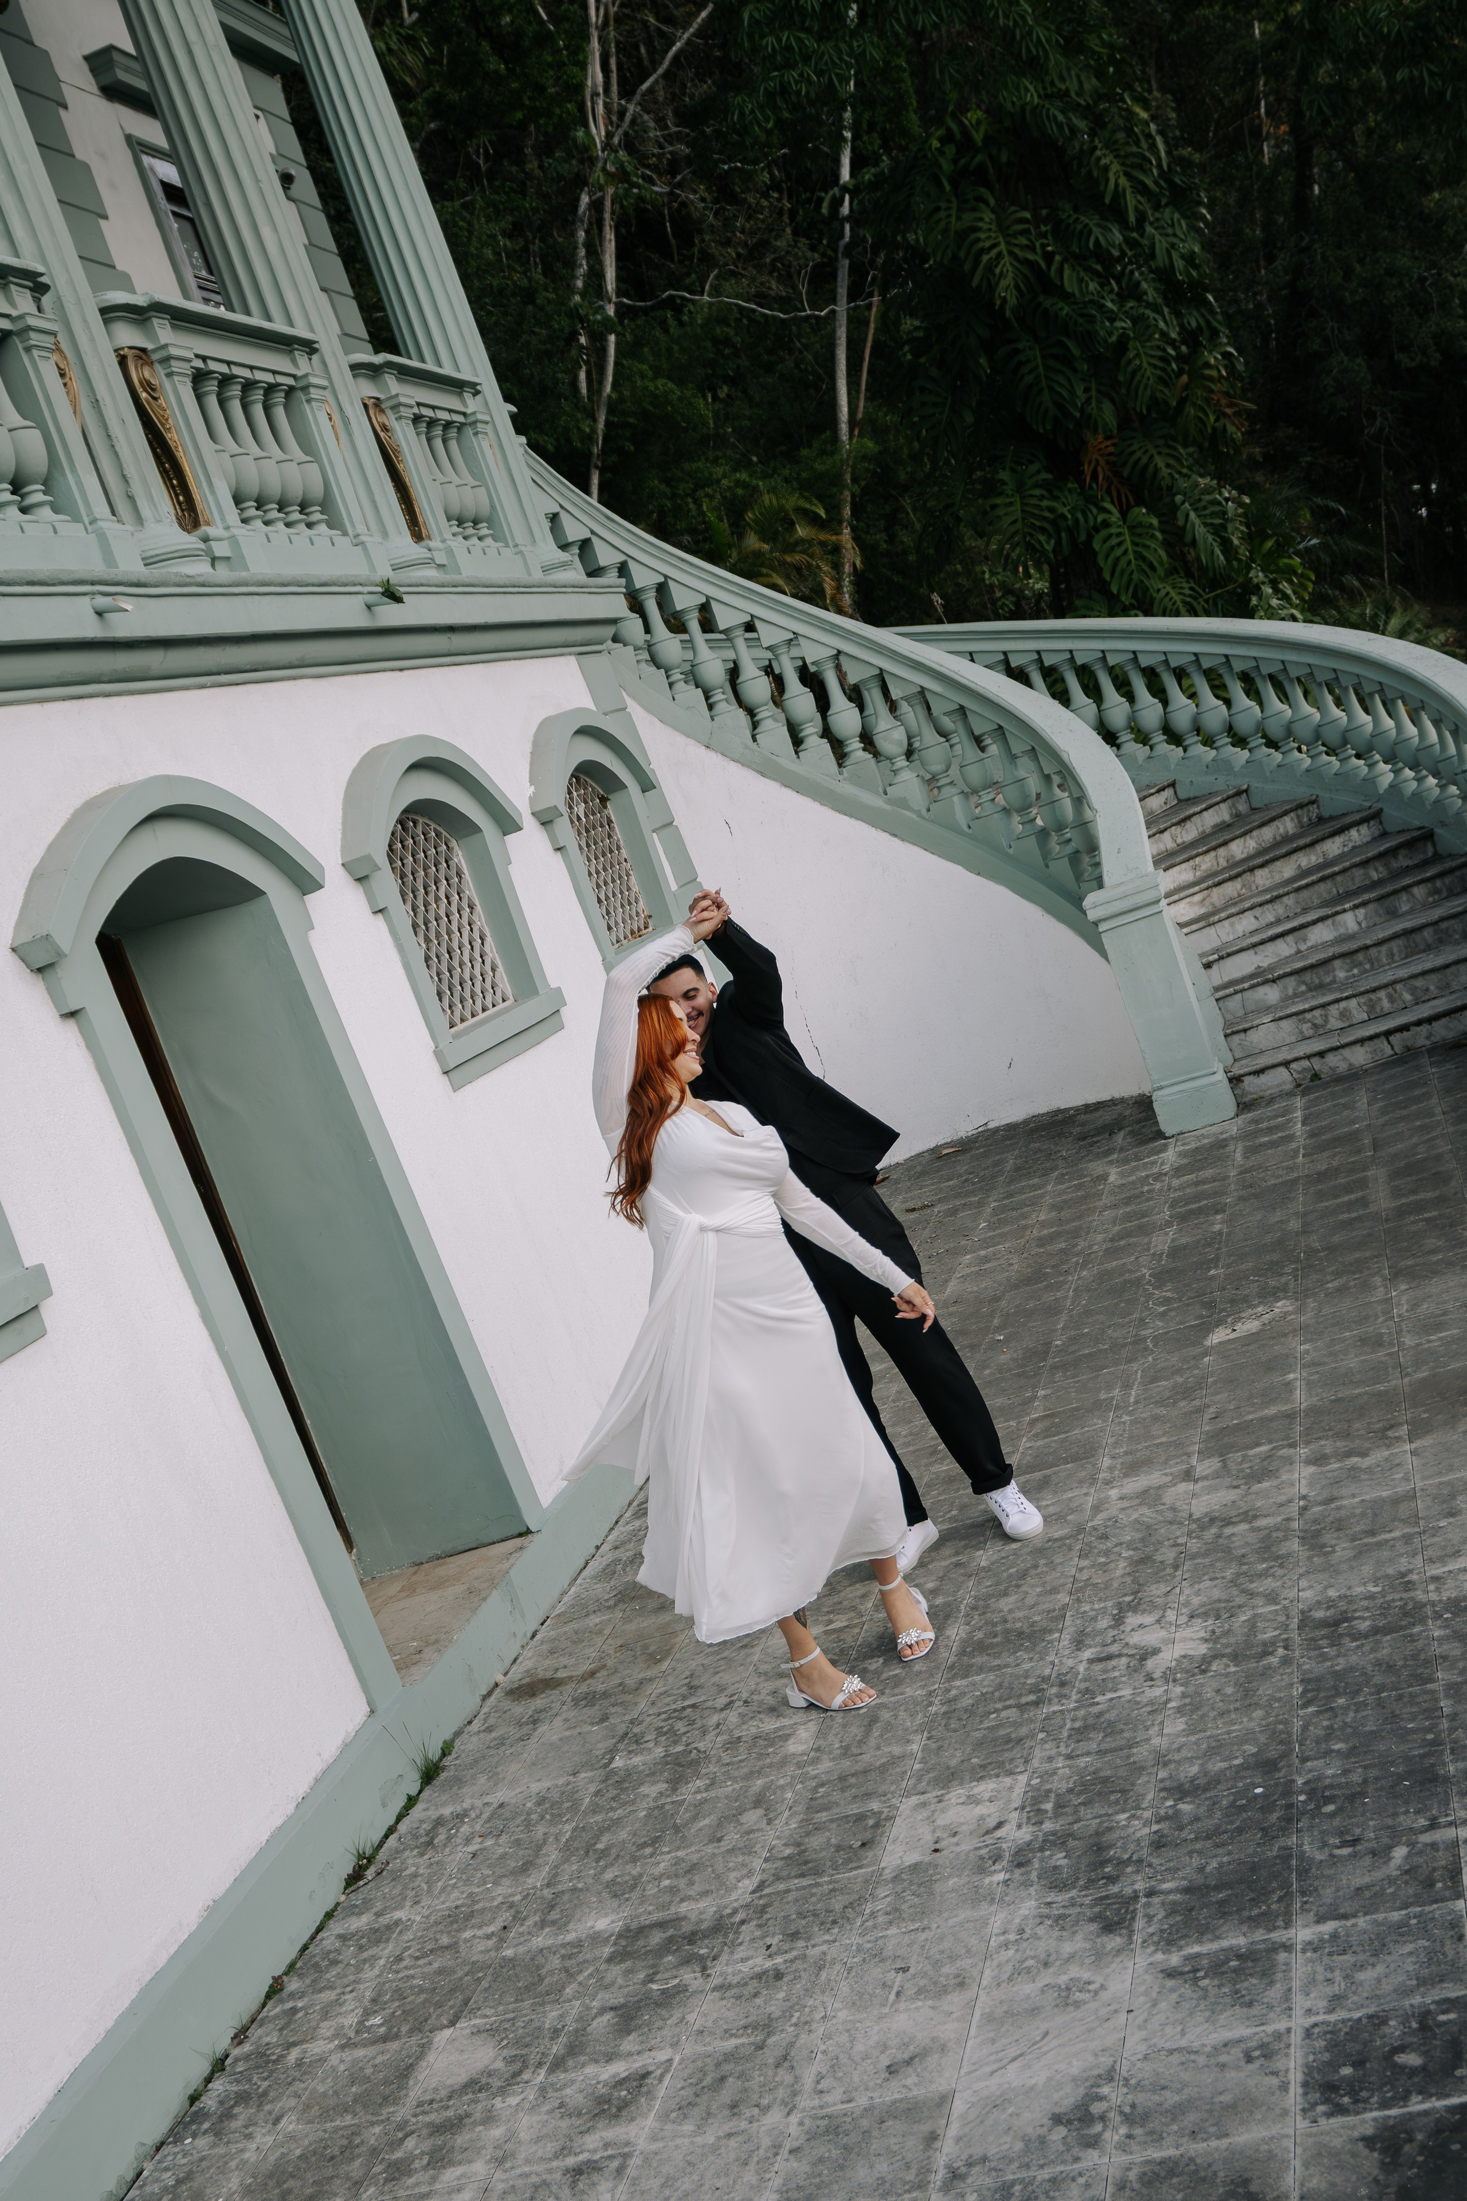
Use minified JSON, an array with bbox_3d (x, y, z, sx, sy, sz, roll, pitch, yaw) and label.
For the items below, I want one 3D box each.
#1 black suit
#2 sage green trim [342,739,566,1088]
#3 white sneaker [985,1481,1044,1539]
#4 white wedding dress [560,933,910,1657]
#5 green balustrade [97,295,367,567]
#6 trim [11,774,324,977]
[{"bbox_3d":[0.219,0.320,5.749,0.600,1.580,0.580,-16,8,26],"label":"black suit"},{"bbox_3d":[-0.888,-0.656,7.726,0.110,1.080,1.400,-18,7,16],"label":"sage green trim"},{"bbox_3d":[0.698,1.012,6.019,0.107,0.115,0.290,-20,7,-1],"label":"white sneaker"},{"bbox_3d":[-0.058,0.437,5.323,0.810,1.520,0.540,-14,9,39],"label":"white wedding dress"},{"bbox_3d":[-1.485,-1.956,7.276,0.240,0.840,1.220,-18,7,16],"label":"green balustrade"},{"bbox_3d":[-1.408,-0.617,5.975,0.110,0.385,1.530,-18,7,16],"label":"trim"}]

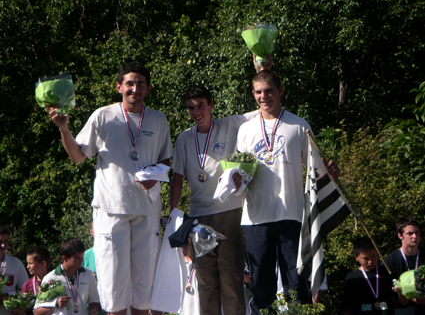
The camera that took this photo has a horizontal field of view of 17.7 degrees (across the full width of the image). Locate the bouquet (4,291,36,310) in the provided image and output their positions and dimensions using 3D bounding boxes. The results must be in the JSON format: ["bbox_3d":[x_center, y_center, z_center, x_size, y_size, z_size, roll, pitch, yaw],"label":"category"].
[{"bbox_3d":[-1.380,1.035,9.800,0.230,0.200,0.230,6,16,0],"label":"bouquet"}]

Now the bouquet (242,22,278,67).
[{"bbox_3d":[0.269,-0.647,7.800,0.200,0.250,0.200,-3,-4,0],"label":"bouquet"}]

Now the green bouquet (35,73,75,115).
[{"bbox_3d":[-0.875,-0.357,7.600,0.230,0.240,0.220,-6,-4,0],"label":"green bouquet"}]

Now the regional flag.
[{"bbox_3d":[0.620,0.327,7.550,0.320,0.890,0.250,0,-4,-6],"label":"regional flag"}]

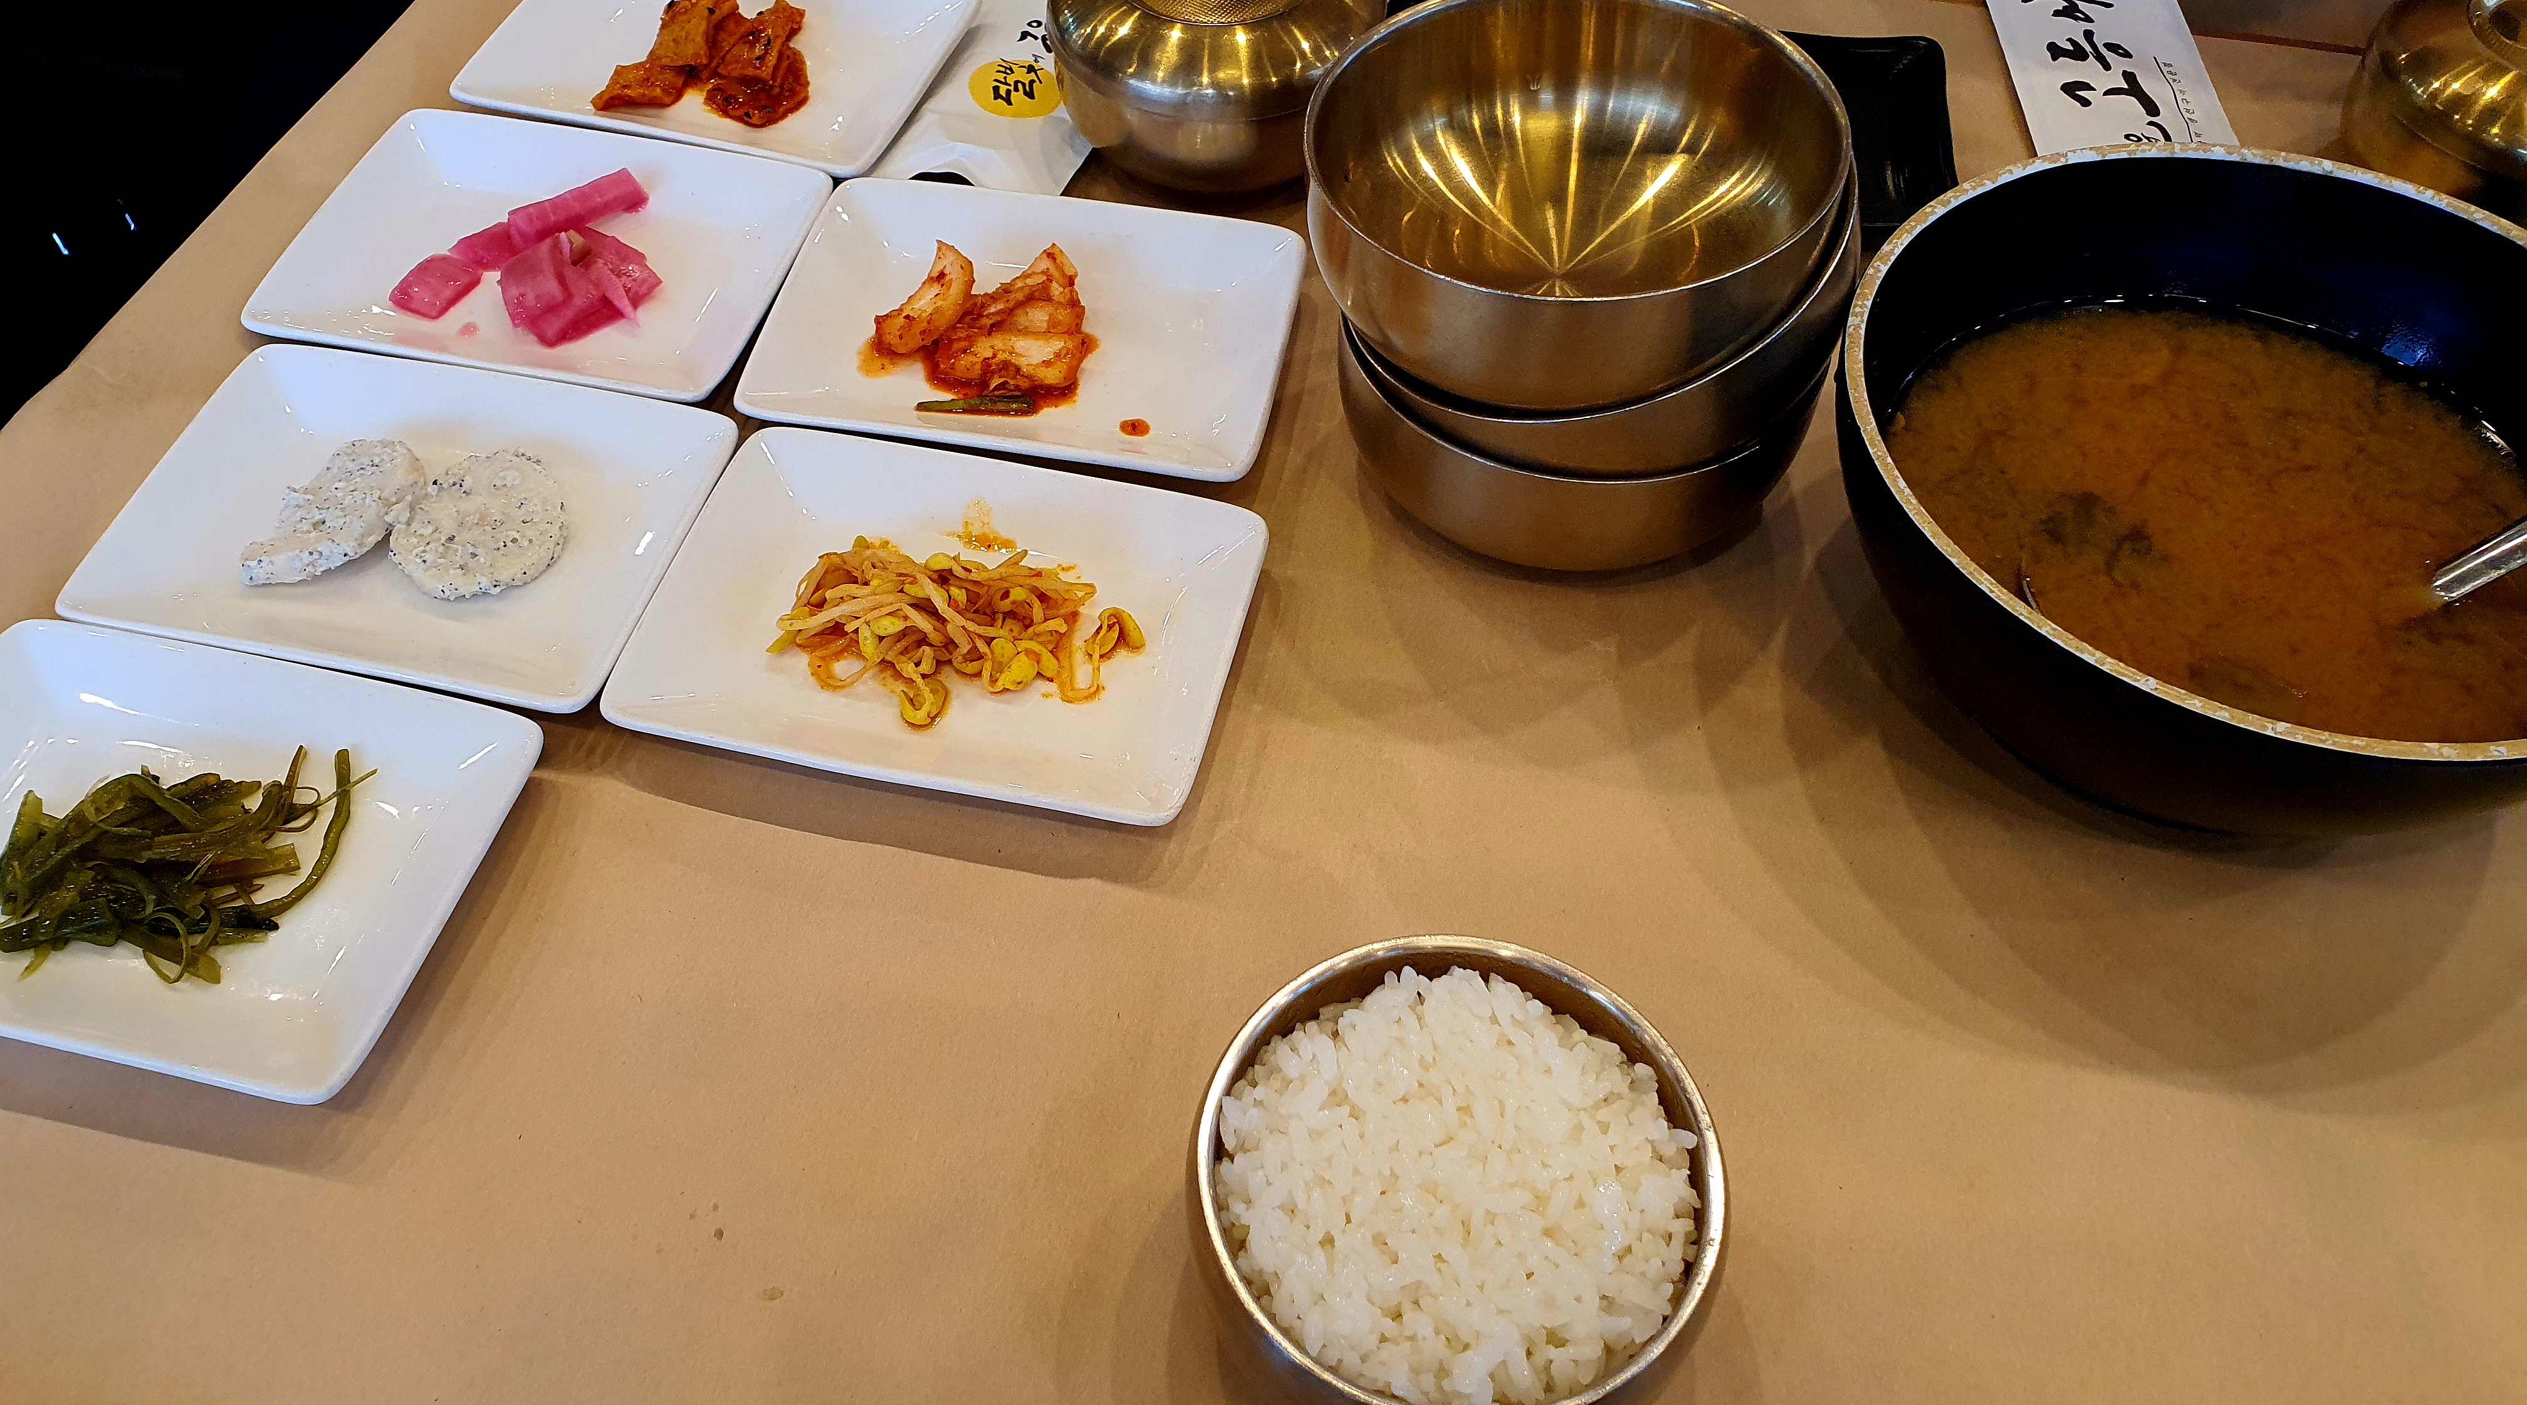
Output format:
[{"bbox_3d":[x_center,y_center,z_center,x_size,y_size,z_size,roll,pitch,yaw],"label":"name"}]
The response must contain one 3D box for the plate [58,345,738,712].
[{"bbox_3d":[-0.243,-0.048,0.550,0.161,0.022,0.115,10,55,7],"label":"plate"}]

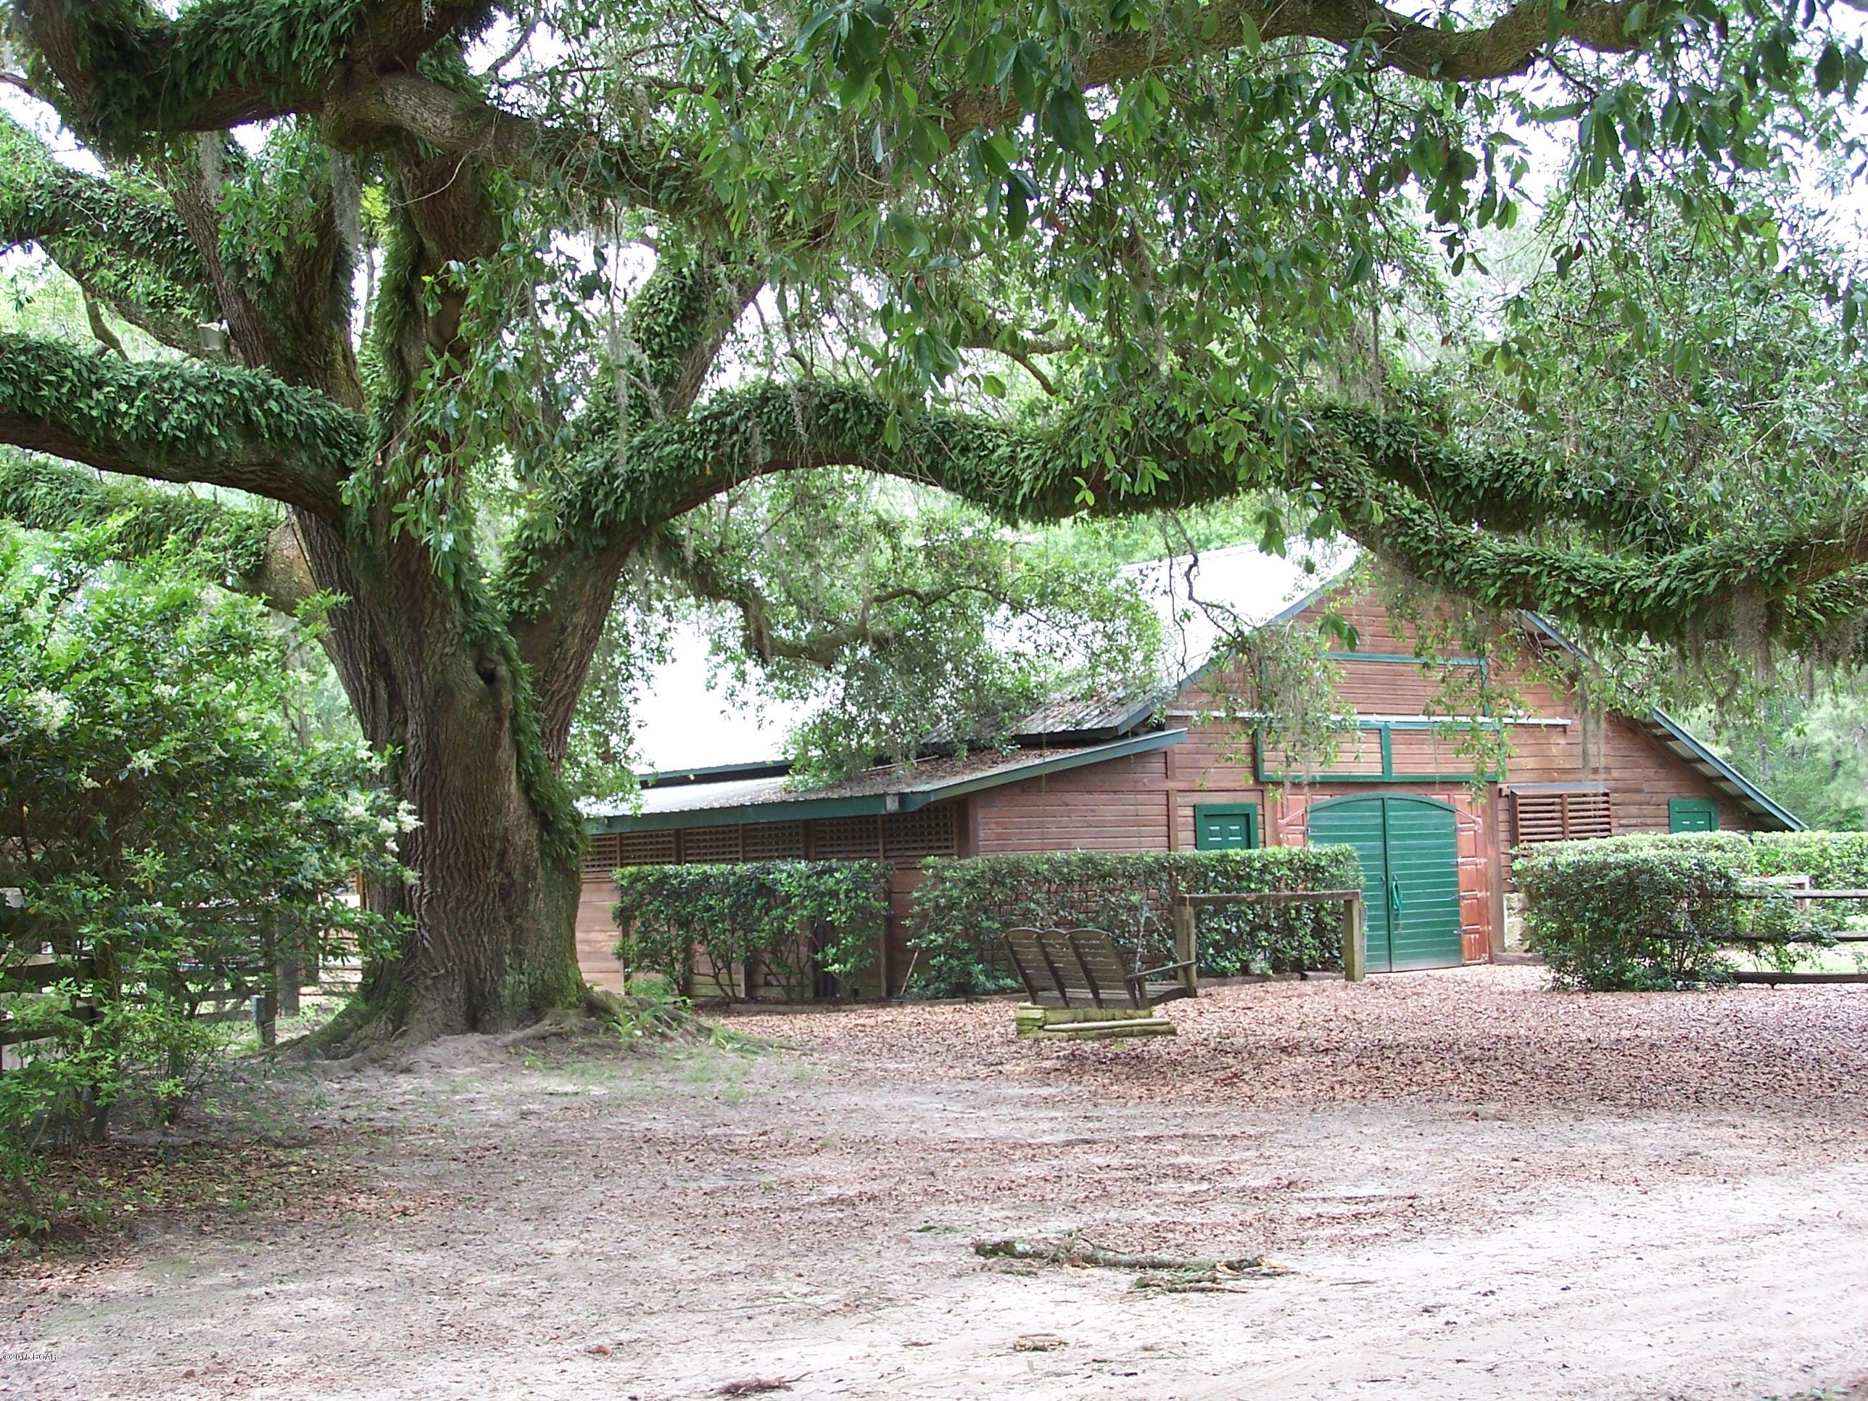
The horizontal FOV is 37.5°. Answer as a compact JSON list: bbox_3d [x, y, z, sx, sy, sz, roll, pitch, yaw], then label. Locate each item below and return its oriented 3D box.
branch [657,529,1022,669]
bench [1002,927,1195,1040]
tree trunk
[{"bbox_3d":[-0.955,-0.983,26.300,3.300,1.280,2.000,-1,-4,-15],"label":"branch"},{"bbox_3d":[1.271,2.186,21.300,0.830,0.800,1.480,1,-5,-32],"label":"bench"},{"bbox_3d":[-4.090,0.748,23.300,2.200,4.150,2.000,-1,-4,-9],"label":"tree trunk"}]

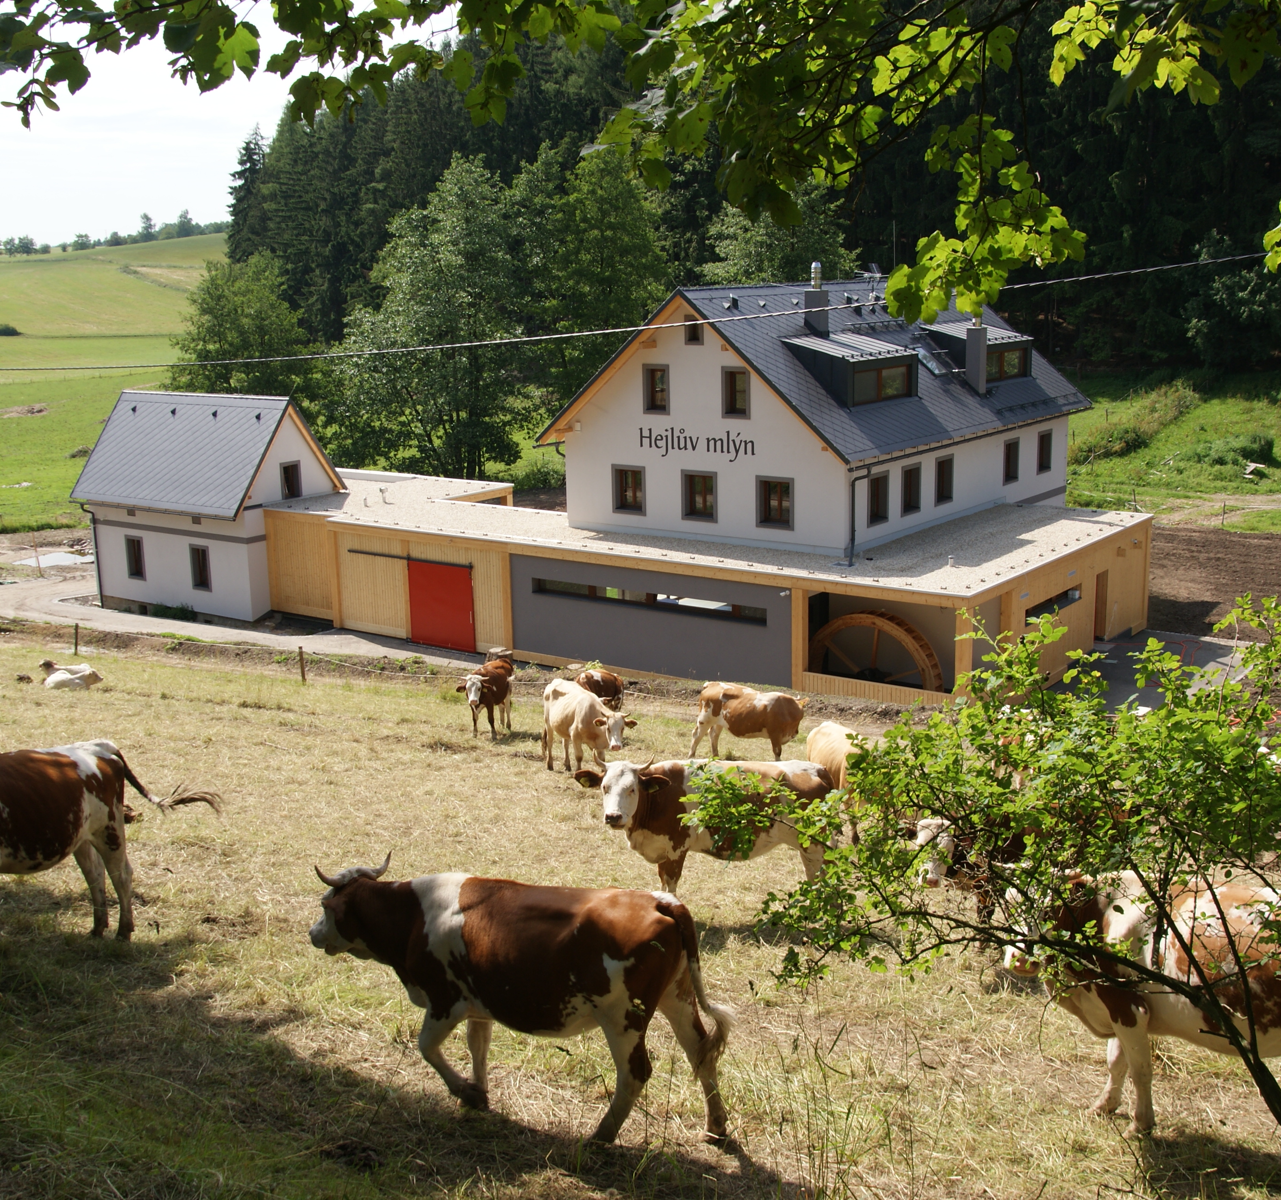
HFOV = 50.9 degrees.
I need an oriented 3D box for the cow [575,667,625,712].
[{"bbox_3d":[-0.747,1.946,25.200,0.680,1.400,2.100,5,7,27],"label":"cow"}]

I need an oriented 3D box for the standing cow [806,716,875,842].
[{"bbox_3d":[2.688,2.412,16.400,0.680,1.420,2.200,-7,10,-24],"label":"standing cow"}]

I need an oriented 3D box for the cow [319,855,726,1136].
[{"bbox_3d":[-0.723,2.197,7.680,2.420,1.430,0.700,5,14,19],"label":"cow"}]

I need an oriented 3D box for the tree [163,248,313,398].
[{"bbox_3d":[-25.239,-15.083,86.506,9.400,13.669,9.400,-2,13,0],"label":"tree"}]

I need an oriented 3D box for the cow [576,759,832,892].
[{"bbox_3d":[0.649,2.242,12.350,2.250,1.450,0.700,0,11,-26],"label":"cow"}]

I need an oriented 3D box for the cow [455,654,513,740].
[{"bbox_3d":[-2.848,1.783,25.000,0.650,1.400,2.200,2,6,14],"label":"cow"}]

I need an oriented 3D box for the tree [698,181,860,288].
[{"bbox_3d":[8.051,-16.707,79.761,9.400,15.983,9.400,-2,13,0],"label":"tree"}]

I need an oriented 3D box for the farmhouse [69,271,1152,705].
[{"bbox_3d":[-1.356,-5.888,50.177,37.760,11.680,21.520,8,16,37],"label":"farmhouse"}]

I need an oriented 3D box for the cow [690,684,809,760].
[{"bbox_3d":[1.935,2.213,24.000,2.100,1.400,0.650,2,12,-10],"label":"cow"}]

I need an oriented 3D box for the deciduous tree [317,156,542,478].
[{"bbox_3d":[-11.031,-14.763,73.961,11.500,17.795,11.500,-2,13,0],"label":"deciduous tree"}]

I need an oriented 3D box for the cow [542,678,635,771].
[{"bbox_3d":[-0.741,1.982,19.500,0.720,1.420,2.200,-7,10,-24],"label":"cow"}]

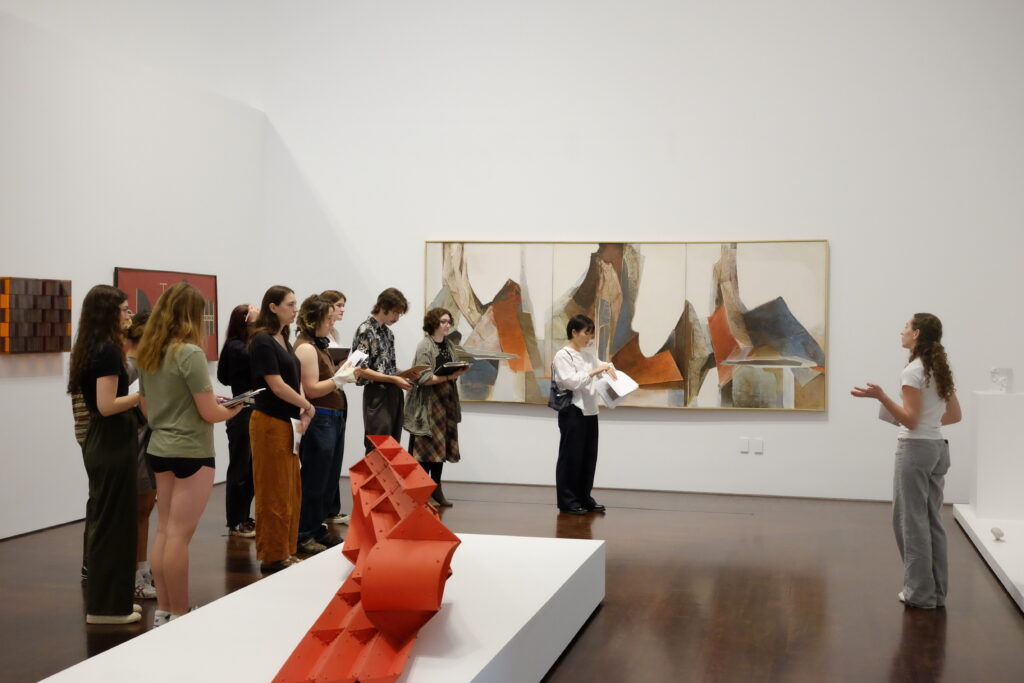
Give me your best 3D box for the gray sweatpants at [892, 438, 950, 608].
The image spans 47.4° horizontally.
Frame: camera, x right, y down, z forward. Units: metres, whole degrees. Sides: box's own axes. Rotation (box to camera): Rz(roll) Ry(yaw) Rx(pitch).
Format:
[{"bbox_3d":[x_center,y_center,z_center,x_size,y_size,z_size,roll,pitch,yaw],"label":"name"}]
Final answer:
[{"bbox_3d":[2.265,0.985,6.413,0.360,0.926,0.290,0,1,-45],"label":"gray sweatpants"}]

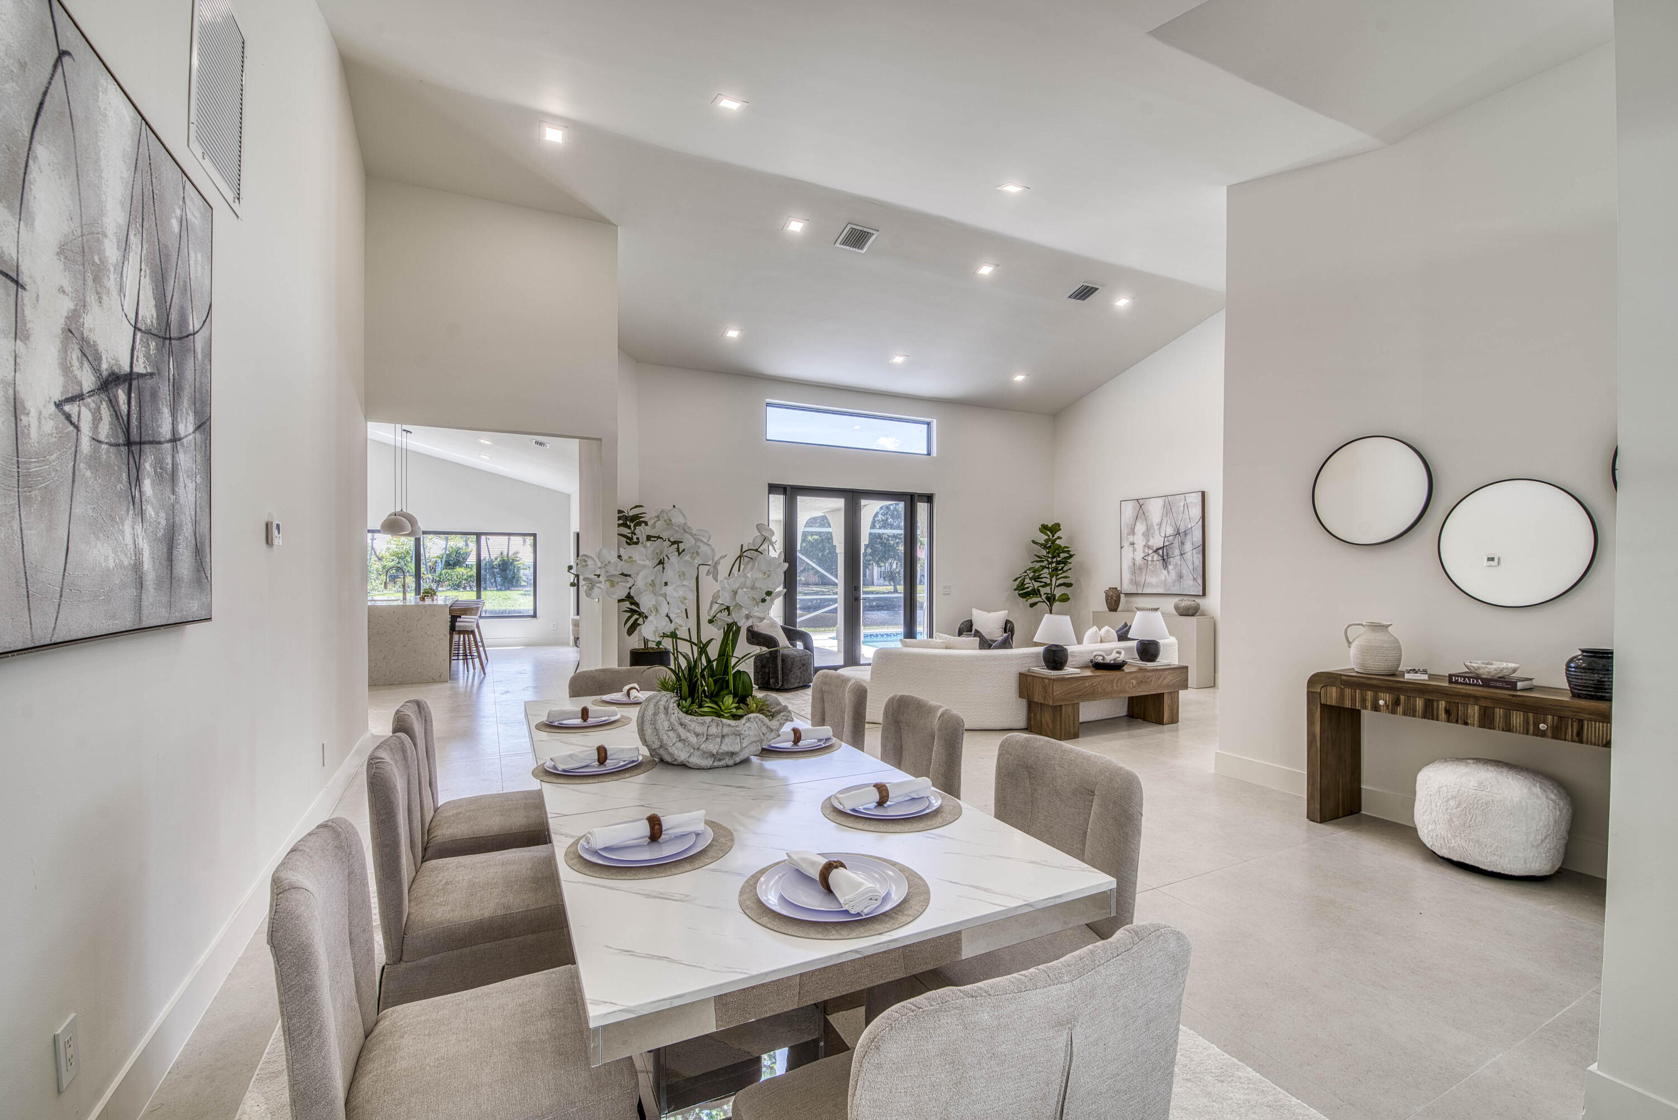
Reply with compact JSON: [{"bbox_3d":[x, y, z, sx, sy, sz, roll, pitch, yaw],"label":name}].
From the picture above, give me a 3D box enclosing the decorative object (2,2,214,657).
[{"bbox_3d":[-1.647,-0.451,1.578,0.045,1.250,1.180,0,-1,-26],"label":"decorative object"}]

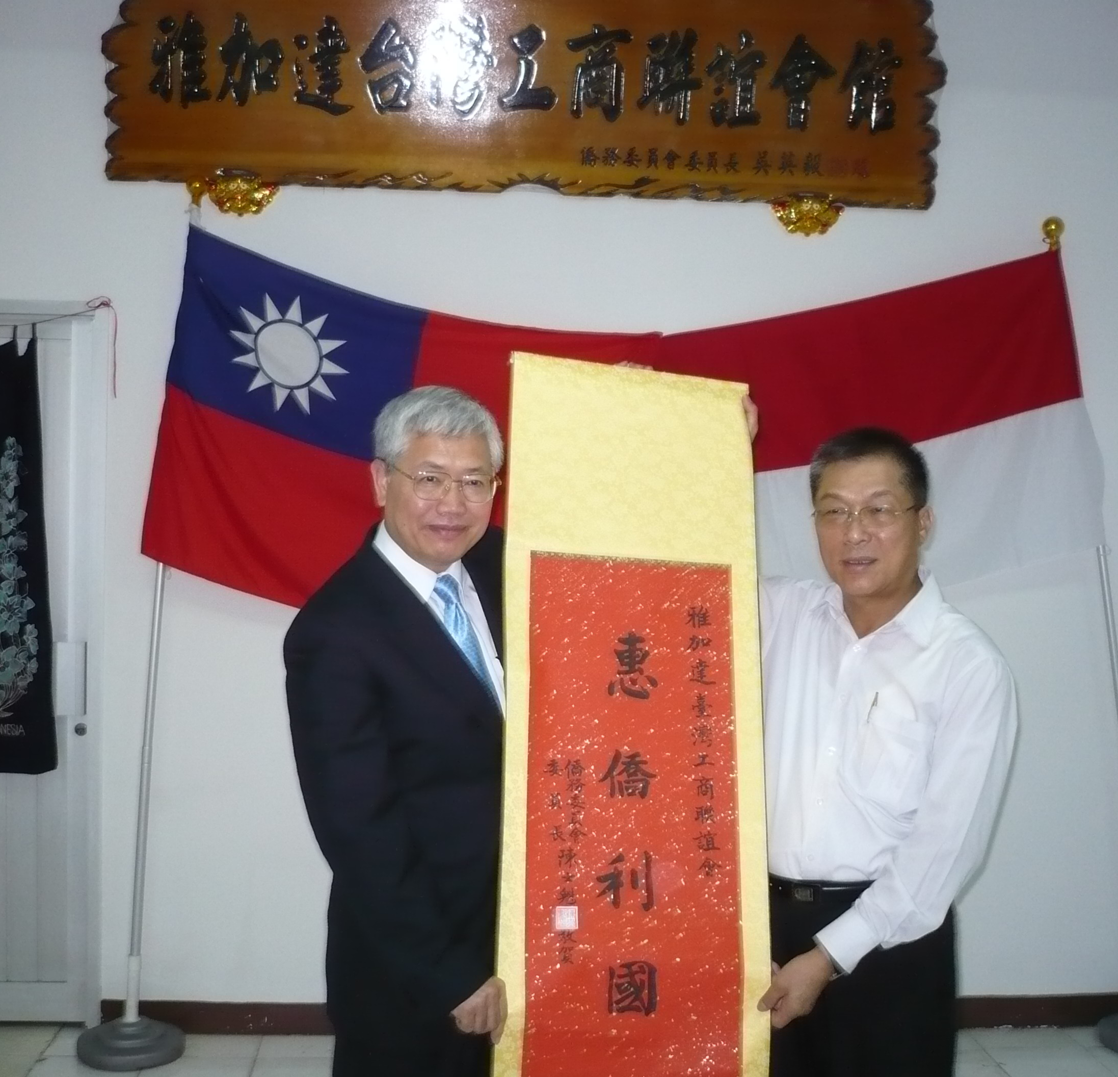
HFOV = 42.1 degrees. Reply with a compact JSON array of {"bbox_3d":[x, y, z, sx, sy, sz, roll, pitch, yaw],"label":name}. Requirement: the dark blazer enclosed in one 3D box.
[{"bbox_3d":[-0.141,0.322,2.000,0.500,0.740,0.360,0,3,-25],"label":"dark blazer"}]

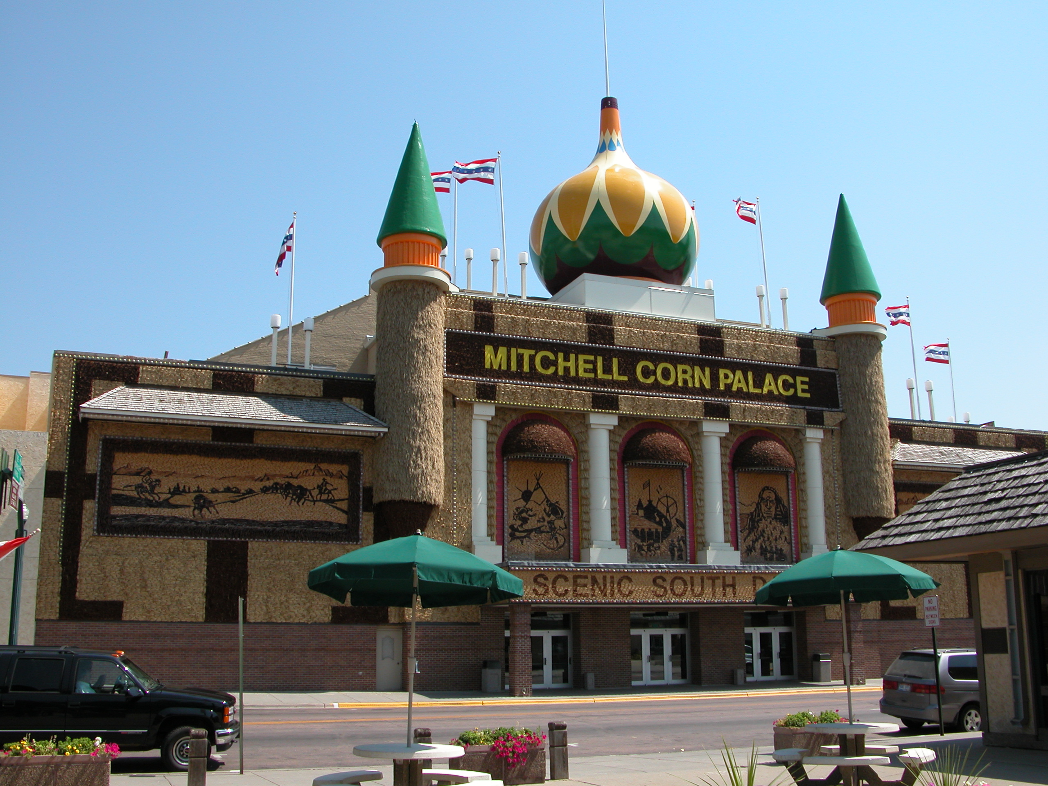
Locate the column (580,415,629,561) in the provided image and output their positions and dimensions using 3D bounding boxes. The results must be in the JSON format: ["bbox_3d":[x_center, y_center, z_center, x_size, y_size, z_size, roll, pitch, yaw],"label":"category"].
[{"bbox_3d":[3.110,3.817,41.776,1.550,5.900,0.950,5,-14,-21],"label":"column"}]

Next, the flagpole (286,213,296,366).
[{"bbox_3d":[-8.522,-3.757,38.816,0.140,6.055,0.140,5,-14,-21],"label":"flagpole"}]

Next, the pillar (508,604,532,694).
[{"bbox_3d":[-0.107,8.426,34.679,0.600,2.950,0.600,5,-14,-20],"label":"pillar"}]

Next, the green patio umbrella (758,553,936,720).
[{"bbox_3d":[3.977,3.063,13.129,2.200,2.250,2.200,5,-14,-21],"label":"green patio umbrella"}]

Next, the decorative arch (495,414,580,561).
[{"bbox_3d":[0.670,3.639,40.909,3.480,5.800,0.750,5,-14,-21],"label":"decorative arch"}]

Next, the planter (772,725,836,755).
[{"bbox_3d":[4.272,5.126,15.619,1.150,0.500,1.100,5,-14,-21],"label":"planter"}]

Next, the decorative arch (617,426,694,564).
[{"bbox_3d":[5.127,3.889,41.083,3.406,5.561,0.800,5,-14,-21],"label":"decorative arch"}]

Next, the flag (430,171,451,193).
[{"bbox_3d":[-4.270,-9.934,49.733,1.700,1.220,0.300,-1,-13,0],"label":"flag"}]

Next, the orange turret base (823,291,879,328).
[{"bbox_3d":[14.475,-3.696,46.892,2.220,1.380,2.220,-1,-13,0],"label":"orange turret base"}]

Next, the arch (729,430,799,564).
[{"bbox_3d":[10.353,4.339,44.726,3.480,5.800,0.750,5,-14,-21],"label":"arch"}]

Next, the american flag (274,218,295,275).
[{"bbox_3d":[-9.270,-5.589,41.117,0.750,2.250,0.500,2,-13,-8],"label":"american flag"}]

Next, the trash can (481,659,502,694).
[{"bbox_3d":[-1.139,10.276,38.441,0.570,1.170,0.570,5,-14,-21],"label":"trash can"}]

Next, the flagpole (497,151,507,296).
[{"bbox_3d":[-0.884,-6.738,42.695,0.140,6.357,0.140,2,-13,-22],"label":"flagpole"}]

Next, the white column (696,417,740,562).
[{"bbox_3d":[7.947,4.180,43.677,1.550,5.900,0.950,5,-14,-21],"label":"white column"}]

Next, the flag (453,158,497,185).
[{"bbox_3d":[-2.052,-9.315,43.951,1.800,1.200,0.300,2,-13,-8],"label":"flag"}]

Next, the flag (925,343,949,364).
[{"bbox_3d":[22.010,-2.116,56.463,1.550,1.120,0.280,5,-14,-21],"label":"flag"}]

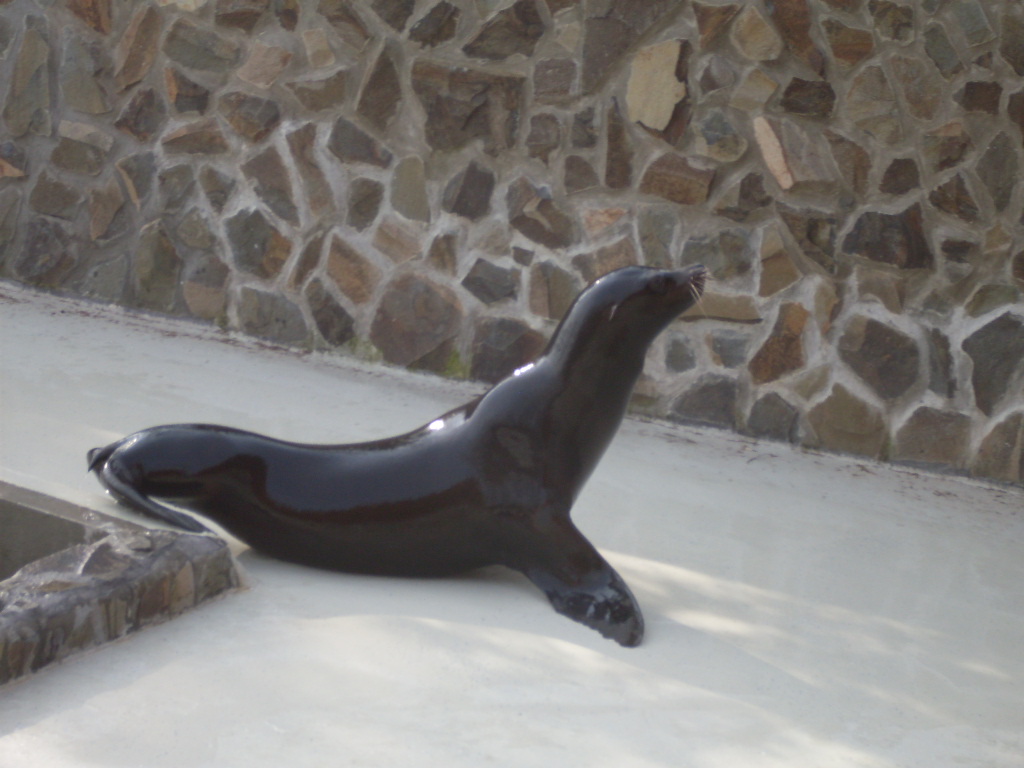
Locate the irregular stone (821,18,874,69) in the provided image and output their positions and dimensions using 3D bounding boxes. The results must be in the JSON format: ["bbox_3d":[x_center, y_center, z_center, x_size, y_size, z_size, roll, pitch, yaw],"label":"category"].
[{"bbox_3d":[0.866,-0.879,8.703,0.139,0.128,0.070,11,19,28],"label":"irregular stone"}]

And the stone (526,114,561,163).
[{"bbox_3d":[0.086,-0.671,9.224,0.100,0.130,0.055,11,19,28],"label":"stone"}]

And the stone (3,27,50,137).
[{"bbox_3d":[-1.452,-0.905,10.088,0.155,0.325,0.085,11,19,28],"label":"stone"}]

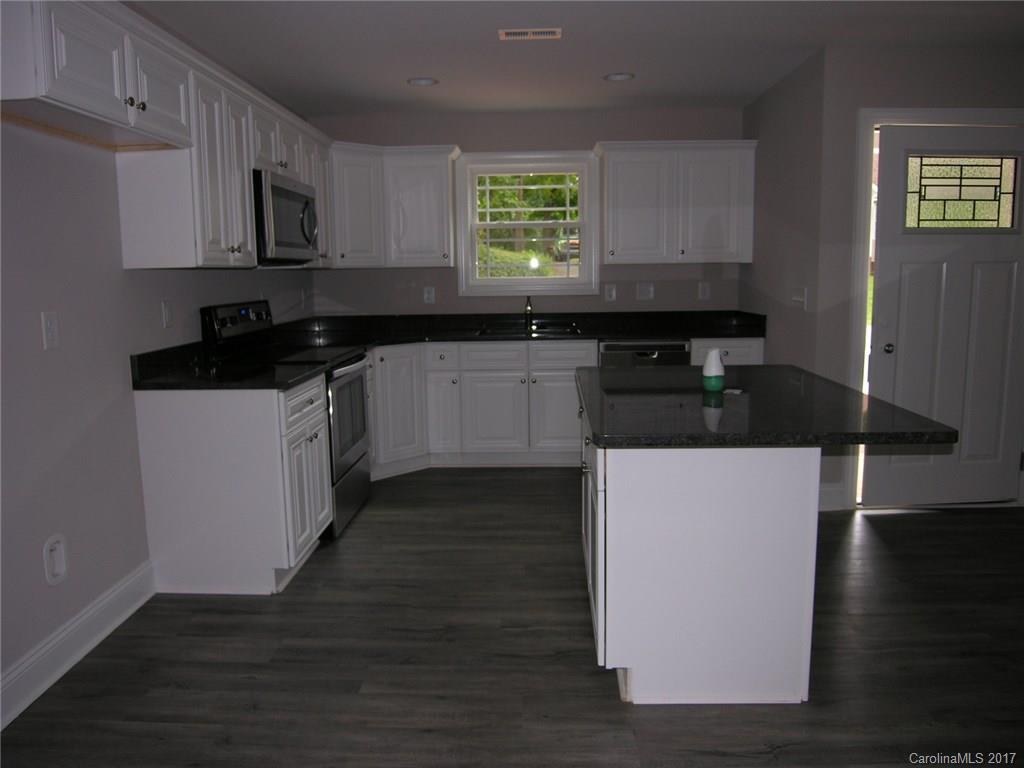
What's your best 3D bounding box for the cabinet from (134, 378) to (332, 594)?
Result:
[{"bbox_3d":[-1.213,0.407,3.237,0.609,0.878,0.585,0,9,2],"label":"cabinet"}]

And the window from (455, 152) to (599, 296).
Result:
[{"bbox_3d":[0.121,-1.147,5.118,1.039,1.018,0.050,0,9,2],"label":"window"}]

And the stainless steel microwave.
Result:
[{"bbox_3d":[-1.317,-0.854,3.732,0.400,0.420,0.757,0,9,2],"label":"stainless steel microwave"}]

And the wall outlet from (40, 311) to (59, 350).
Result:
[{"bbox_3d":[-1.544,-0.179,2.388,0.012,0.118,0.075,0,9,2],"label":"wall outlet"}]

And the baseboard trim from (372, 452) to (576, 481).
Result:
[{"bbox_3d":[-0.169,0.545,4.743,1.482,0.115,0.355,0,9,2],"label":"baseboard trim"}]

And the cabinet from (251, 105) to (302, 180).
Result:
[{"bbox_3d":[-1.354,-1.201,3.643,0.325,0.305,0.757,0,9,2],"label":"cabinet"}]

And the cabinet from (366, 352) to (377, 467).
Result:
[{"bbox_3d":[-1.172,0.224,4.416,0.625,0.878,0.230,0,9,2],"label":"cabinet"}]

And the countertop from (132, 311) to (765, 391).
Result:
[{"bbox_3d":[0.062,-0.252,4.032,3.116,0.140,2.485,0,9,2],"label":"countertop"}]

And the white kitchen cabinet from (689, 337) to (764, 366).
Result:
[{"bbox_3d":[1.432,0.096,5.013,0.482,0.878,0.630,0,9,2],"label":"white kitchen cabinet"}]

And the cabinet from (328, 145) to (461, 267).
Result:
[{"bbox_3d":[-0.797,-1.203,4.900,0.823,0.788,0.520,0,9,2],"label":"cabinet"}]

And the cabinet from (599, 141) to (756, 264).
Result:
[{"bbox_3d":[1.125,-1.234,4.923,1.027,0.793,0.345,0,9,2],"label":"cabinet"}]

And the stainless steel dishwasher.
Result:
[{"bbox_3d":[0.886,0.100,5.024,0.602,0.860,0.610,0,9,2],"label":"stainless steel dishwasher"}]

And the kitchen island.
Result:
[{"bbox_3d":[0.726,0.479,2.525,0.934,0.914,1.174,0,9,2],"label":"kitchen island"}]

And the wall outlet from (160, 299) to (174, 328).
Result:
[{"bbox_3d":[-1.530,-0.312,3.172,0.010,0.118,0.073,0,9,2],"label":"wall outlet"}]

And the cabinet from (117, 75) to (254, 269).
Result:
[{"bbox_3d":[-1.380,-0.877,3.050,0.325,0.755,0.595,0,9,2],"label":"cabinet"}]

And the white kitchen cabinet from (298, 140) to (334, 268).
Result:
[{"bbox_3d":[-1.332,-1.090,4.354,0.325,0.755,0.530,0,9,2],"label":"white kitchen cabinet"}]

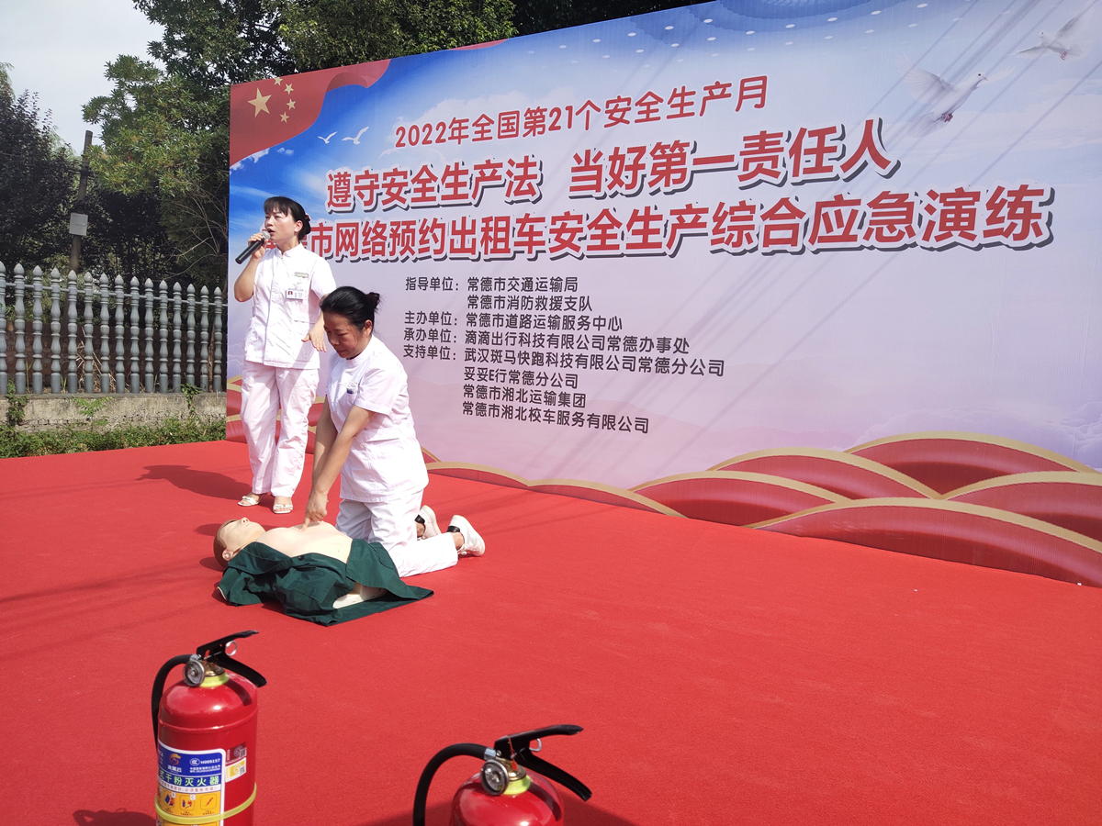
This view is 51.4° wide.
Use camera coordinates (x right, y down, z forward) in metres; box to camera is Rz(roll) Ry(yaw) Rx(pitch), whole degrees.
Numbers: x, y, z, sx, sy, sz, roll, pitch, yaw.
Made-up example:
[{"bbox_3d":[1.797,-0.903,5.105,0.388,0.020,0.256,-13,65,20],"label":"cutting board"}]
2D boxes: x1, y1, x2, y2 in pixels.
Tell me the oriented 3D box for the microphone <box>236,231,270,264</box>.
[{"bbox_3d":[-1.489,-0.828,5.740,0.245,0.050,0.050,-42,28,-27],"label":"microphone"}]

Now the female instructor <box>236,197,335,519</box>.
[{"bbox_3d":[-1.394,-0.299,5.970,0.490,1.620,0.370,4,4,22],"label":"female instructor"}]

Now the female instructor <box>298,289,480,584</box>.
[{"bbox_3d":[-0.660,0.049,4.850,0.530,1.120,0.820,6,5,42],"label":"female instructor"}]

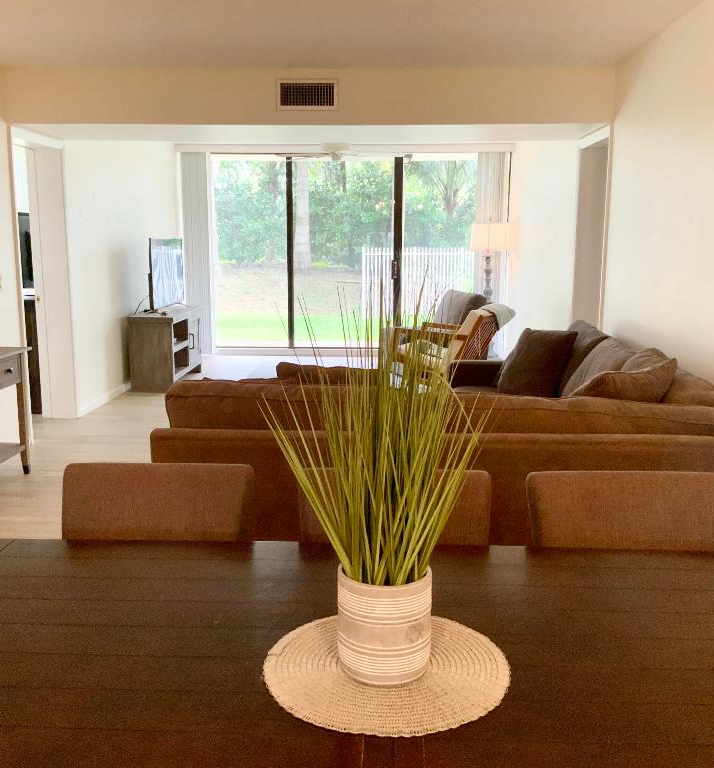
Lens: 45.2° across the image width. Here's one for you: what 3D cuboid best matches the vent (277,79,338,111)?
[{"bbox_3d":[-0.309,-1.820,5.381,0.385,0.201,0.030,0,10,2],"label":"vent"}]

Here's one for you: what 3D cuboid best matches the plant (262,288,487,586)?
[{"bbox_3d":[0.025,0.083,1.275,0.334,0.480,0.315,0,10,2],"label":"plant"}]

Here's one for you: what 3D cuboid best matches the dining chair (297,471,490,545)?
[{"bbox_3d":[0.084,0.667,1.900,0.458,0.865,0.600,0,10,2],"label":"dining chair"}]

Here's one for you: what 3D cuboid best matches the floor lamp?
[{"bbox_3d":[1.399,-0.953,9.131,0.440,1.590,0.440,0,10,2],"label":"floor lamp"}]

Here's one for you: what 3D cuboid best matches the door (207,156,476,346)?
[{"bbox_3d":[-0.141,-1.514,10.044,3.339,2.306,0.120,0,10,2],"label":"door"}]

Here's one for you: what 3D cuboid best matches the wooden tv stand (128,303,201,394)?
[{"bbox_3d":[-1.851,-0.373,8.423,0.399,0.676,1.373,0,10,2],"label":"wooden tv stand"}]

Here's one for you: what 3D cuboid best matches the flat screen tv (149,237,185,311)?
[{"bbox_3d":[-1.893,-1.110,8.605,0.110,0.702,1.203,0,10,2],"label":"flat screen tv"}]

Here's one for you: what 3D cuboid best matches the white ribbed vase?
[{"bbox_3d":[0.044,0.357,1.318,0.144,0.155,0.144,0,10,2],"label":"white ribbed vase"}]

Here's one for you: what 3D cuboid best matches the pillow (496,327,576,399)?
[{"bbox_3d":[1.033,-0.120,5.002,0.450,0.440,0.180,17,-2,29],"label":"pillow"}]

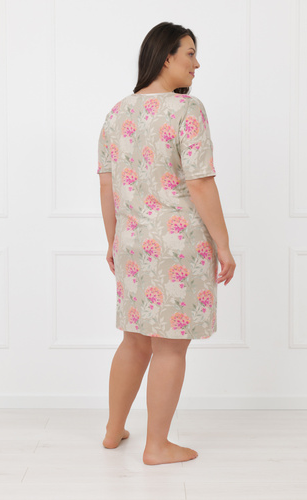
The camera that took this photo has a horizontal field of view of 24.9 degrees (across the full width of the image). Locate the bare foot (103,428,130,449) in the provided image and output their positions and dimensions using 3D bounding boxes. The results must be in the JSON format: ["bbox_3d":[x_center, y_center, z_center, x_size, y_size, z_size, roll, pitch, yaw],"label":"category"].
[{"bbox_3d":[-0.148,0.769,2.945,0.090,0.083,0.235,1,4,12],"label":"bare foot"}]

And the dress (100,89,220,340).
[{"bbox_3d":[0.003,-0.150,2.735,0.510,0.930,0.330,2,5,33],"label":"dress"}]

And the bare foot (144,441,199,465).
[{"bbox_3d":[0.067,0.778,2.730,0.230,0.092,0.090,-2,4,-28],"label":"bare foot"}]

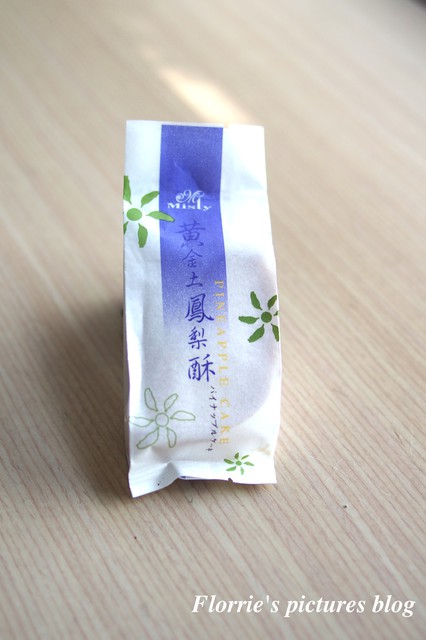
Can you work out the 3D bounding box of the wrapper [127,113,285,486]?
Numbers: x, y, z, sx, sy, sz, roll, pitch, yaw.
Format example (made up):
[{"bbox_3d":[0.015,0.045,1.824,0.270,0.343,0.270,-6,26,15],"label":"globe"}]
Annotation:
[{"bbox_3d":[-0.005,-0.008,0.304,0.054,0.027,0.137,0,80,-9],"label":"wrapper"}]

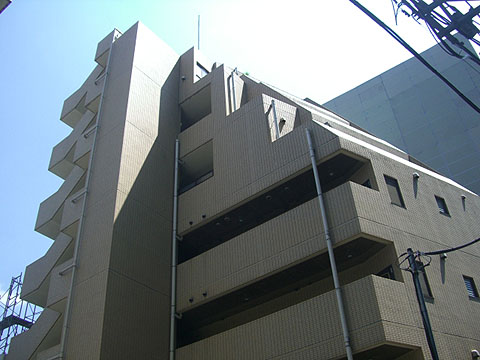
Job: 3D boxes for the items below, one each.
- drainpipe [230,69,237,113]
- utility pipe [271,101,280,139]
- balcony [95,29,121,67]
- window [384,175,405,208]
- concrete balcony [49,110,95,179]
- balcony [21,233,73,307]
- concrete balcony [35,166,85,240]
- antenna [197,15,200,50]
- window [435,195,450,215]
[{"bbox_3d":[-0.242,-3.667,21.125,0.140,2.600,0.140,19,-44,-25],"label":"drainpipe"},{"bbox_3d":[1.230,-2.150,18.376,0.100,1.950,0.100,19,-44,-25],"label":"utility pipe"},{"bbox_3d":[-6.072,-6.102,24.760,1.250,1.340,0.800,-29,-45,28],"label":"balcony"},{"bbox_3d":[4.522,0.355,15.508,0.600,1.120,0.120,19,-44,-25],"label":"window"},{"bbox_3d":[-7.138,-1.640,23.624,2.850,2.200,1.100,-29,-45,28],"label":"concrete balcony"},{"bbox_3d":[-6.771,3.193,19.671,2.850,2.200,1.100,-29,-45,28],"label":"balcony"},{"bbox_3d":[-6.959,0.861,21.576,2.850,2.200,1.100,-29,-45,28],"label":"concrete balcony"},{"bbox_3d":[-2.028,-7.313,26.029,0.080,3.044,0.080,-29,-45,28],"label":"antenna"},{"bbox_3d":[6.339,0.830,16.595,0.490,0.720,0.120,19,-44,-25],"label":"window"}]

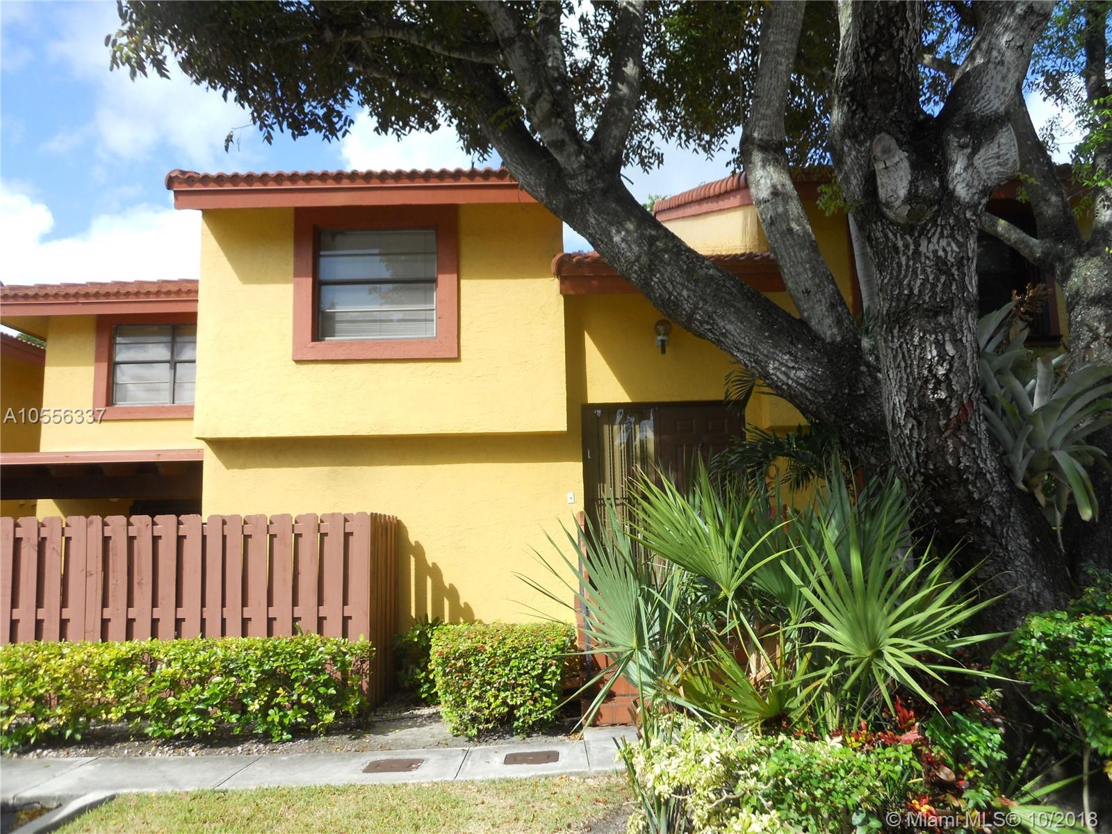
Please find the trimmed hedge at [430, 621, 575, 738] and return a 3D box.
[{"bbox_3d":[-0.441,2.184,7.663,1.190,0.840,0.900,-1,-6,1],"label":"trimmed hedge"}]

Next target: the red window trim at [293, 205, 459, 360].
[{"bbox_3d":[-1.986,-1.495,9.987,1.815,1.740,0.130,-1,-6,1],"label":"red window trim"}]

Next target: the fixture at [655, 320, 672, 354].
[{"bbox_3d":[1.183,-0.878,9.919,0.195,0.395,0.250,-1,-6,1],"label":"fixture"}]

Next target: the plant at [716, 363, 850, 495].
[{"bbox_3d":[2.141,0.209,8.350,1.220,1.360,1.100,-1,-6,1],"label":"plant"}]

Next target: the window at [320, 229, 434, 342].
[{"bbox_3d":[-2.010,-1.505,10.094,1.345,1.295,0.120,-1,-6,1],"label":"window"}]

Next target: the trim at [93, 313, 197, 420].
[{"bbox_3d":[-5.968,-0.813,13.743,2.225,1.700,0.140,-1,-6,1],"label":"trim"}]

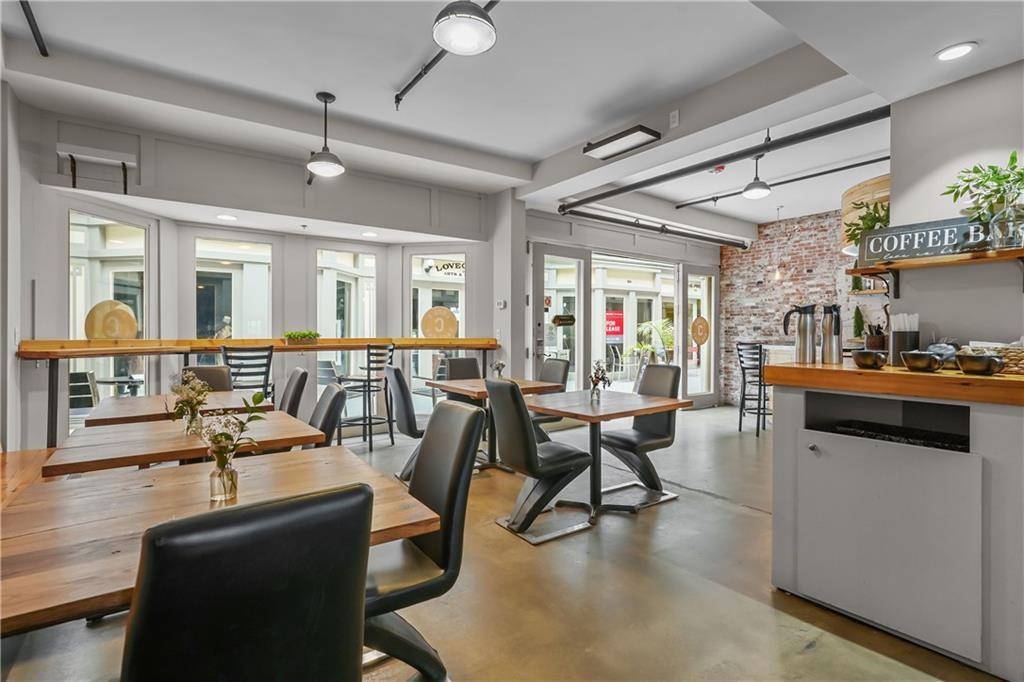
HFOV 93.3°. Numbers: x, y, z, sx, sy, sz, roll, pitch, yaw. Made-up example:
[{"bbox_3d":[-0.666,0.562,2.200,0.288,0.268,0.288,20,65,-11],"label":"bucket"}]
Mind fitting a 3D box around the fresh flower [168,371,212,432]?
[{"bbox_3d":[-1.527,0.291,2.280,0.165,0.295,0.160,-1,1,-30],"label":"fresh flower"}]

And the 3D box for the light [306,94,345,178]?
[{"bbox_3d":[-1.366,-1.510,3.527,0.265,0.535,0.265,0,1,0],"label":"light"}]

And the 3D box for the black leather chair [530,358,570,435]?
[{"bbox_3d":[0.191,0.666,4.426,0.610,0.930,0.430,-1,1,-36],"label":"black leather chair"}]

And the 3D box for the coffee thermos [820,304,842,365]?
[{"bbox_3d":[1.624,-0.033,2.441,0.110,0.305,0.165,0,1,17],"label":"coffee thermos"}]

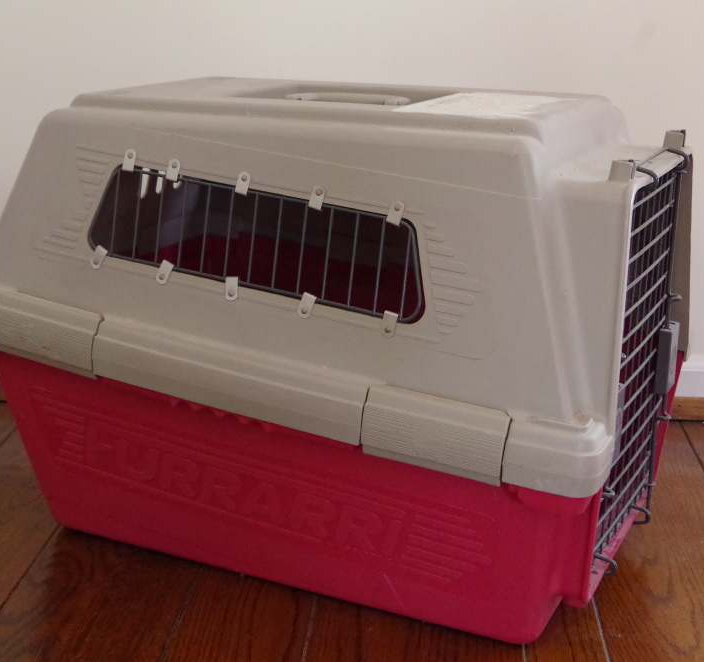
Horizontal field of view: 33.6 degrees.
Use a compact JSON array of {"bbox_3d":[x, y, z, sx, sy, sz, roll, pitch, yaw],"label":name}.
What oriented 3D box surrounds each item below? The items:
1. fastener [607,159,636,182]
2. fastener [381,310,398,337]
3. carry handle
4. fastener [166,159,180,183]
[{"bbox_3d":[0.217,-0.129,0.932,0.018,0.017,0.014,8,19,25],"label":"fastener"},{"bbox_3d":[0.032,-0.006,1.000,0.013,0.022,0.005,13,10,24],"label":"fastener"},{"bbox_3d":[-0.007,-0.221,1.135,0.131,0.020,0.023,8,19,25],"label":"carry handle"},{"bbox_3d":[-0.167,-0.150,1.085,0.013,0.021,0.005,13,10,24],"label":"fastener"}]

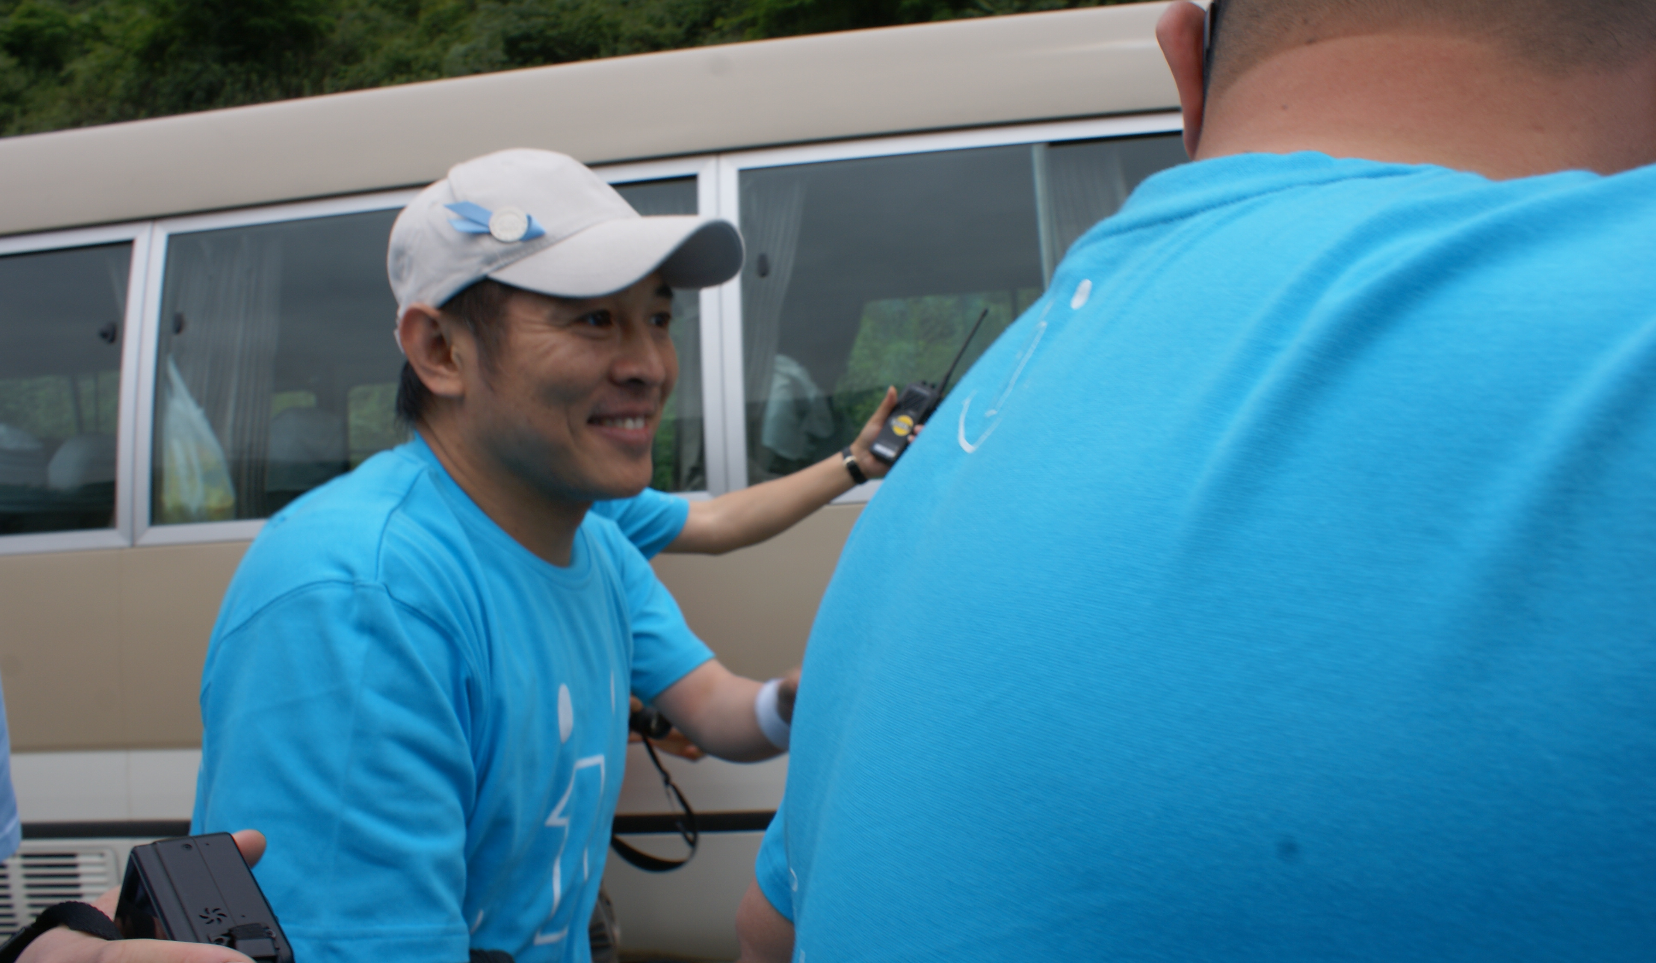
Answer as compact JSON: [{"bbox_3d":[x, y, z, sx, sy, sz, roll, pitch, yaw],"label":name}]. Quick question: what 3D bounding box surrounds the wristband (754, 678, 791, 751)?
[{"bbox_3d":[-0.030,0.215,1.140,0.062,0.071,0.048,4,-13,-32],"label":"wristband"}]

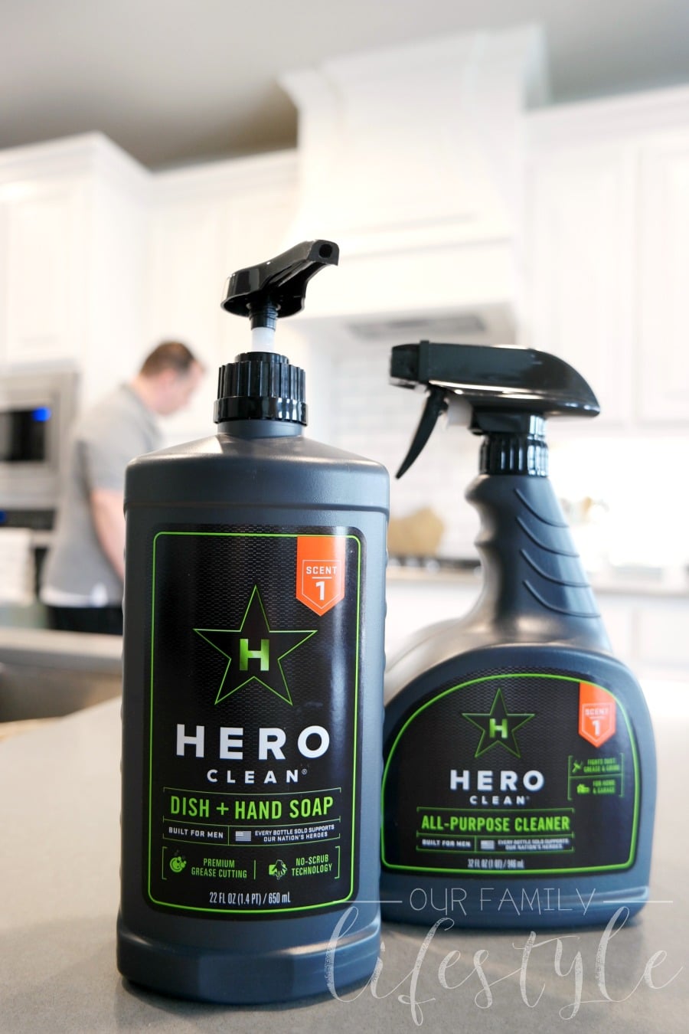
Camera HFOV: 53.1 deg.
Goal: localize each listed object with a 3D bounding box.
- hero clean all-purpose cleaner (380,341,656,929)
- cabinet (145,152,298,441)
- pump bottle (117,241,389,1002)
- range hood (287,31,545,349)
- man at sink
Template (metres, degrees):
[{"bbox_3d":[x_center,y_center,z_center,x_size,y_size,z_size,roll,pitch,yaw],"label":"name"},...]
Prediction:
[{"bbox_3d":[0.077,0.047,0.335,0.139,0.265,0.068,1,0,-3],"label":"hero clean all-purpose cleaner"},{"bbox_3d":[-0.396,-0.829,2.766,0.710,1.015,0.380,1,1,19],"label":"cabinet"},{"bbox_3d":[-0.035,0.040,0.267,0.106,0.276,0.057,1,0,-4],"label":"pump bottle"},{"bbox_3d":[0.271,-1.035,2.413,0.800,0.800,0.615,1,1,19],"label":"range hood"},{"bbox_3d":[-0.695,0.240,2.230,0.550,1.630,0.500,1,1,-21],"label":"man at sink"}]

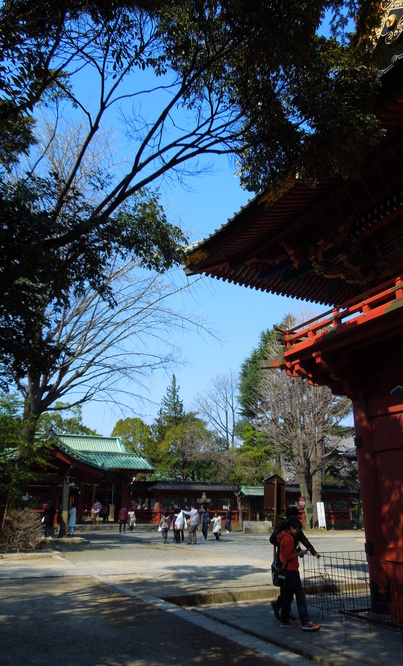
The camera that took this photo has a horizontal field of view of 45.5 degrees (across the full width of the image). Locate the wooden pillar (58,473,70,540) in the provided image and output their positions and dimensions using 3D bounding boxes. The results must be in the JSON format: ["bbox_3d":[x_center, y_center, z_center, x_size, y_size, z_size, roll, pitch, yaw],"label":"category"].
[{"bbox_3d":[-7.408,9.328,26.000,0.360,3.350,0.360,0,-20,0],"label":"wooden pillar"}]

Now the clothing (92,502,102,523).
[{"bbox_3d":[-7.398,12.697,34.200,0.550,1.500,0.380,3,-20,-8],"label":"clothing"}]

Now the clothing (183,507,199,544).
[{"bbox_3d":[-0.496,9.136,22.700,0.620,1.580,0.500,-13,-23,32],"label":"clothing"}]

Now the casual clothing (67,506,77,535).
[{"bbox_3d":[-7.046,10.196,26.060,0.420,1.488,0.450,-6,-21,16],"label":"casual clothing"}]

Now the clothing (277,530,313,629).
[{"bbox_3d":[1.504,3.921,7.732,0.620,1.379,0.440,-2,-20,8],"label":"clothing"}]

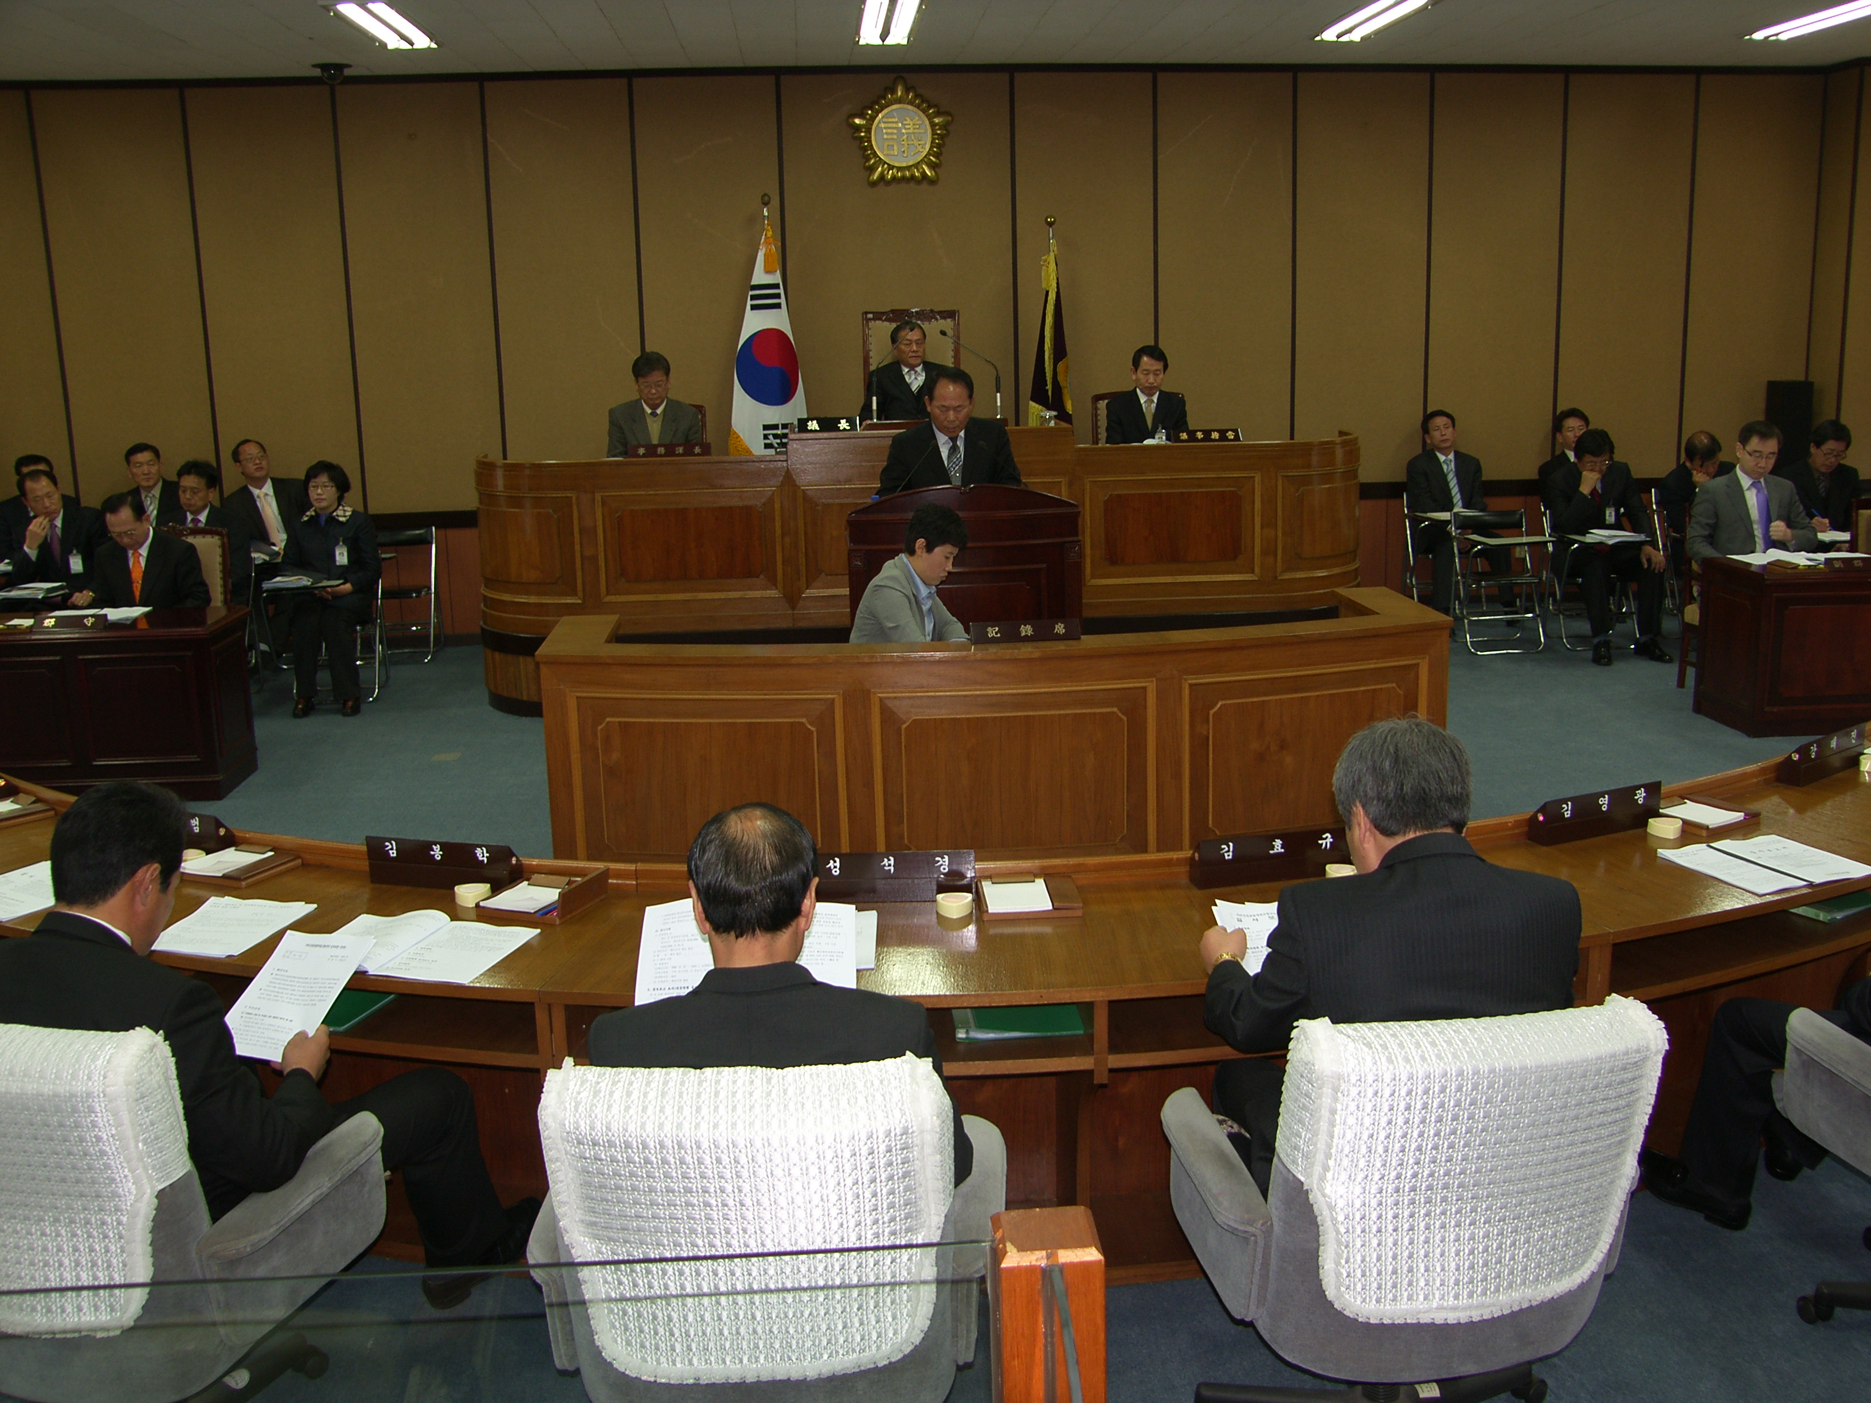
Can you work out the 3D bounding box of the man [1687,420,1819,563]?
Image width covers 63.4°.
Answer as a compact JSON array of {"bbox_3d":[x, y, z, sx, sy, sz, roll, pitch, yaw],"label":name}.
[{"bbox_3d":[4.053,-0.695,7.393,0.620,1.330,0.800,-2,12,-1],"label":"man"}]

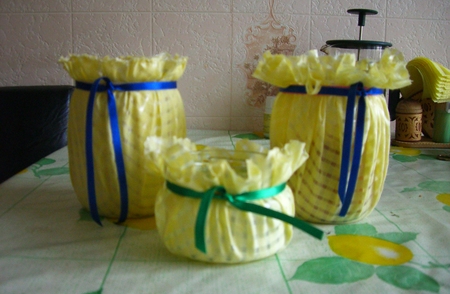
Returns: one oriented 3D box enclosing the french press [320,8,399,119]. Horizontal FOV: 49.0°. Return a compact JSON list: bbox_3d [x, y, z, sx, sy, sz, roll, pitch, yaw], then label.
[{"bbox_3d":[0.225,-0.118,0.844,0.138,0.221,0.112,1,10,0],"label":"french press"}]

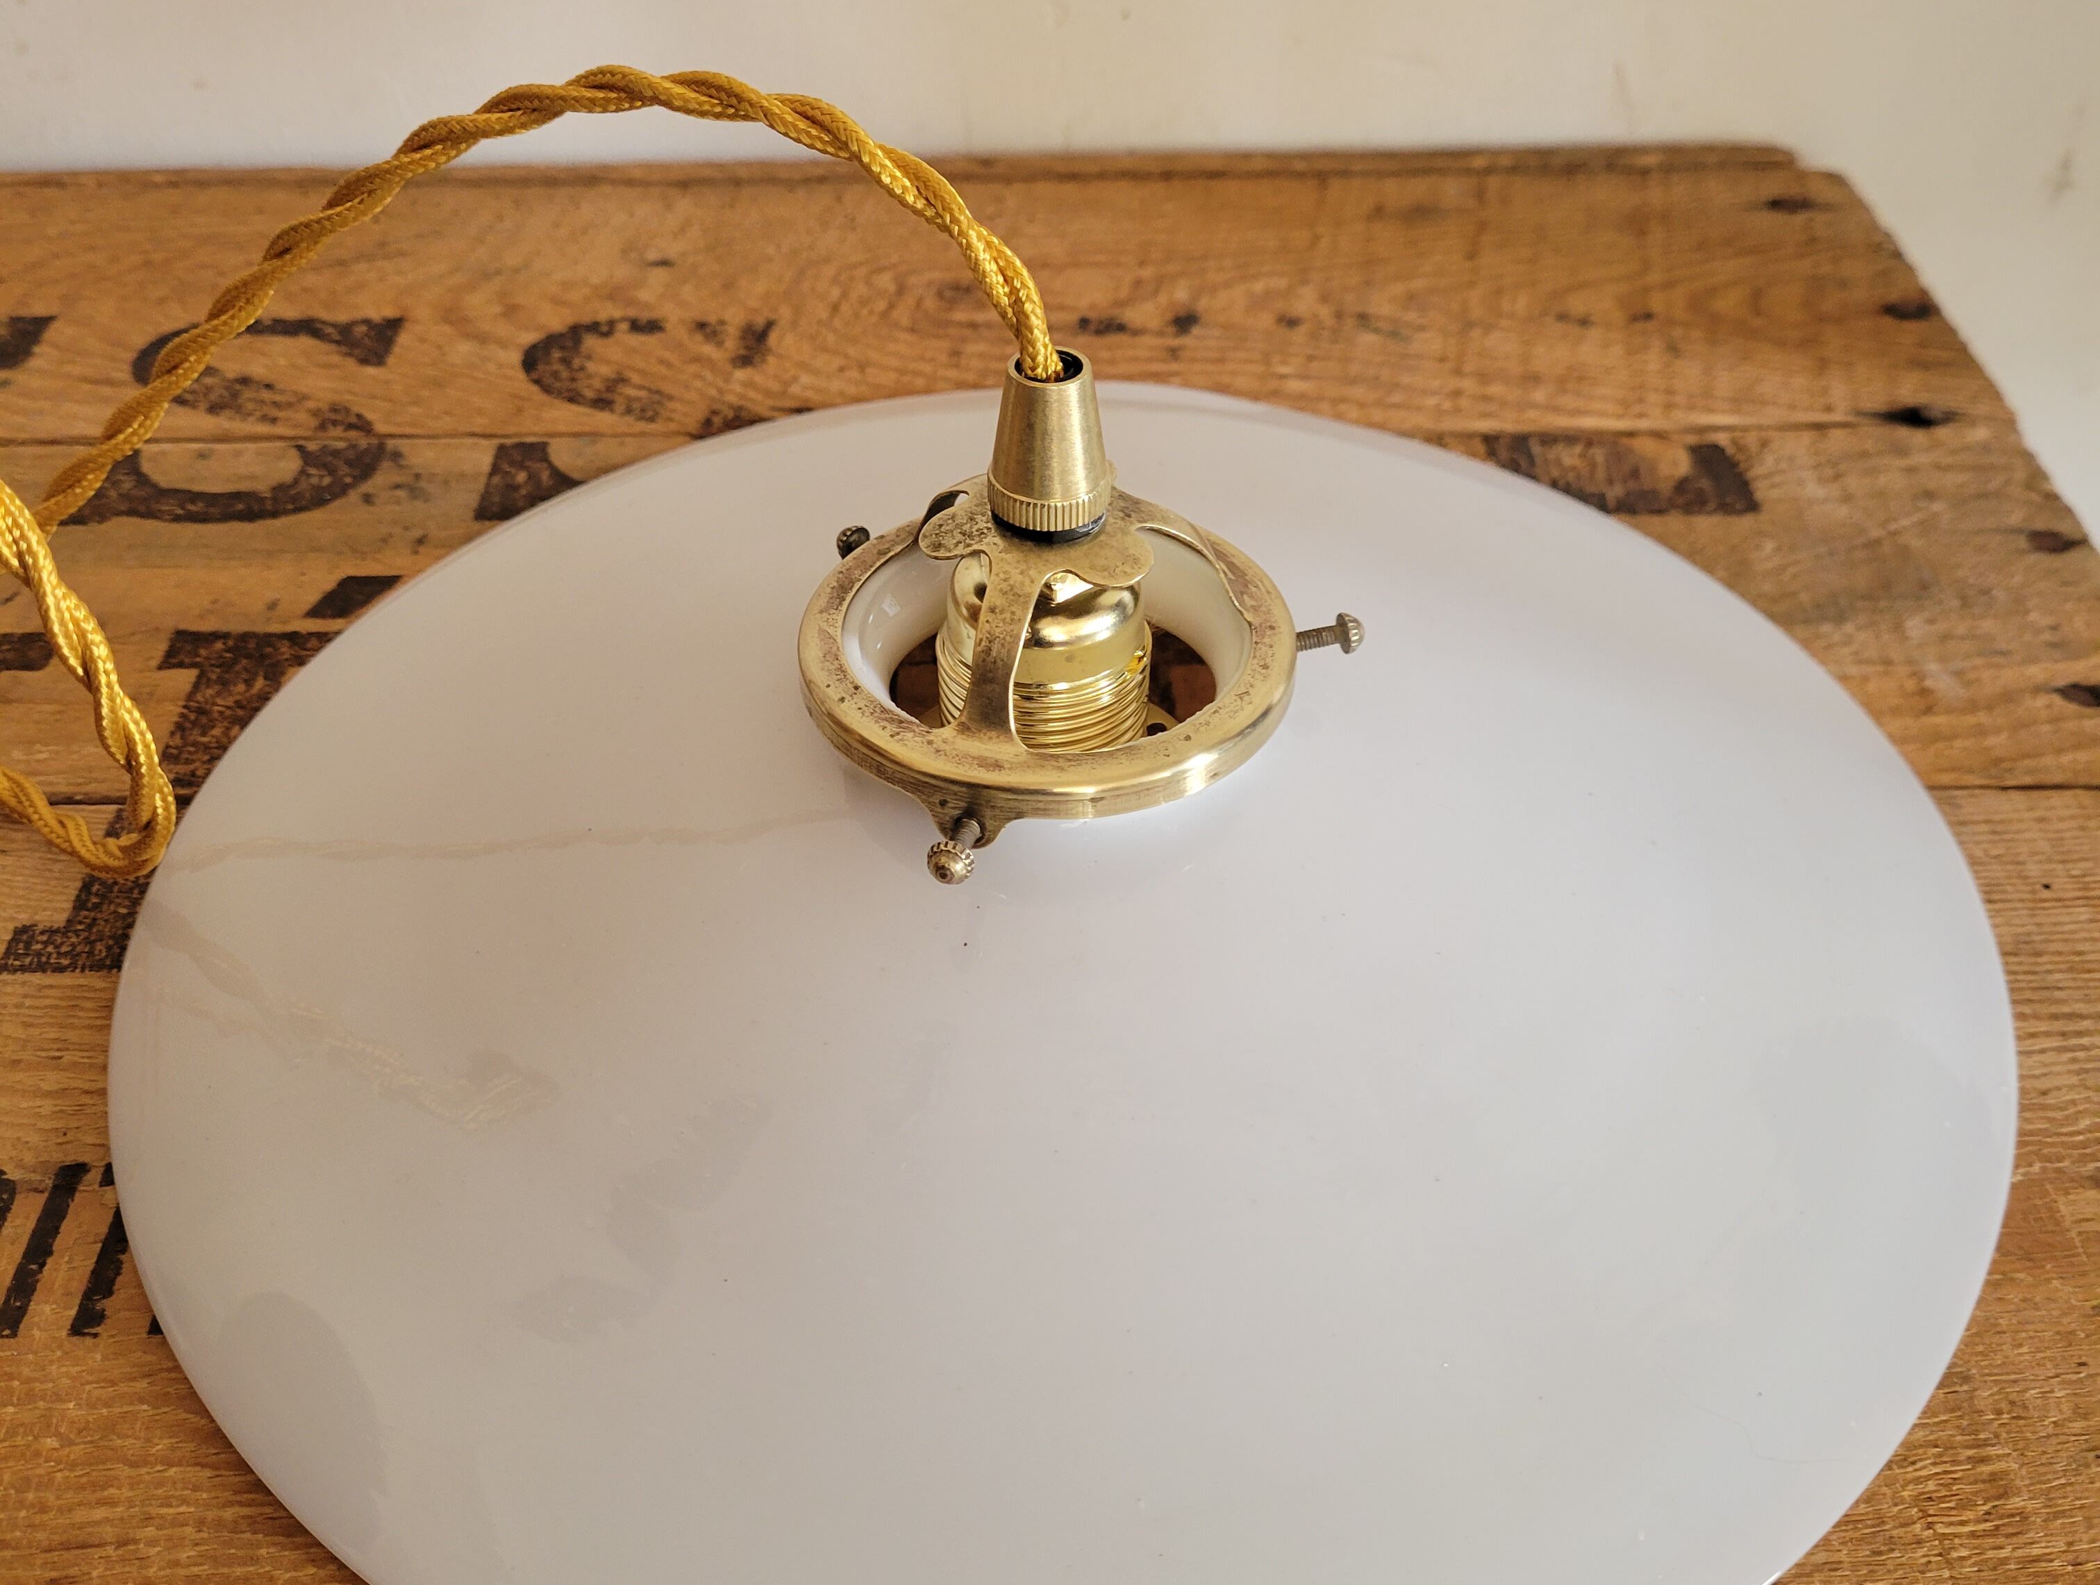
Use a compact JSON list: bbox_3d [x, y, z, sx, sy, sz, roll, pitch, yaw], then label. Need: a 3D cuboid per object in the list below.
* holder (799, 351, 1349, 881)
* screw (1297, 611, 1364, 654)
[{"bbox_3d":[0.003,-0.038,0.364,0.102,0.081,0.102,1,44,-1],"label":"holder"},{"bbox_3d":[0.050,-0.030,0.391,0.016,0.007,0.007,-8,45,-11],"label":"screw"}]

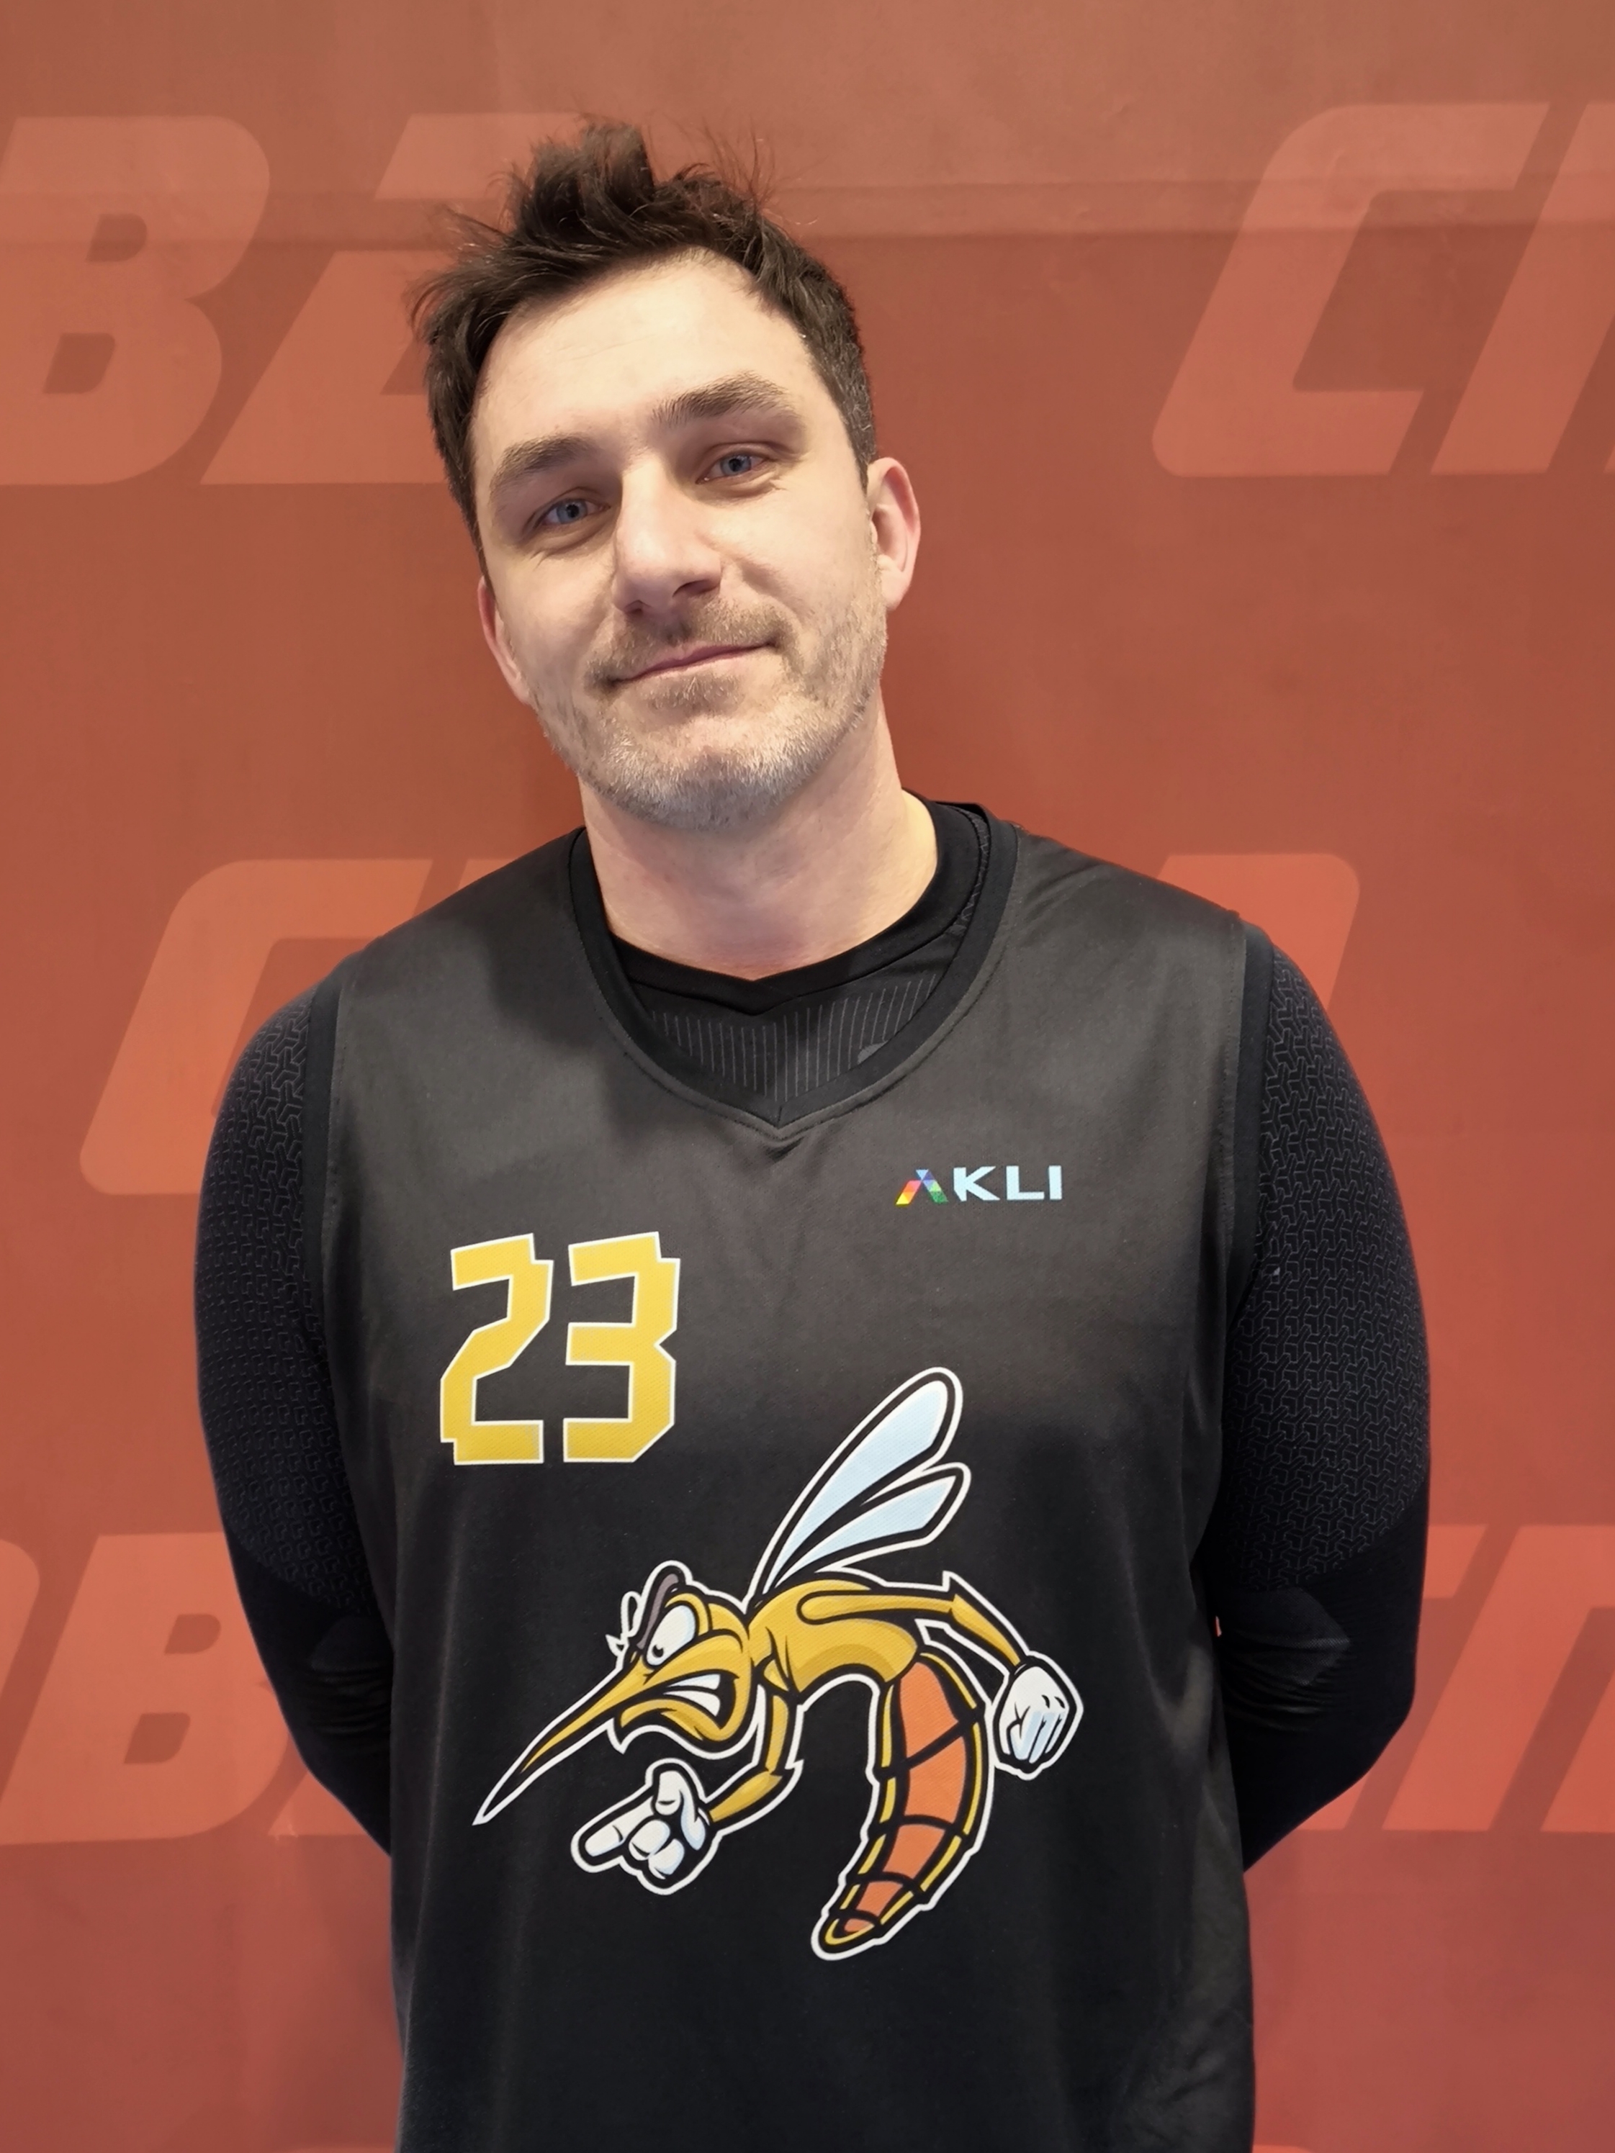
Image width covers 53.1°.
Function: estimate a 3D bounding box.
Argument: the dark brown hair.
[{"bbox_3d":[-0.060,-0.283,0.697,0.178,0.210,0.210,-16,5,5],"label":"dark brown hair"}]

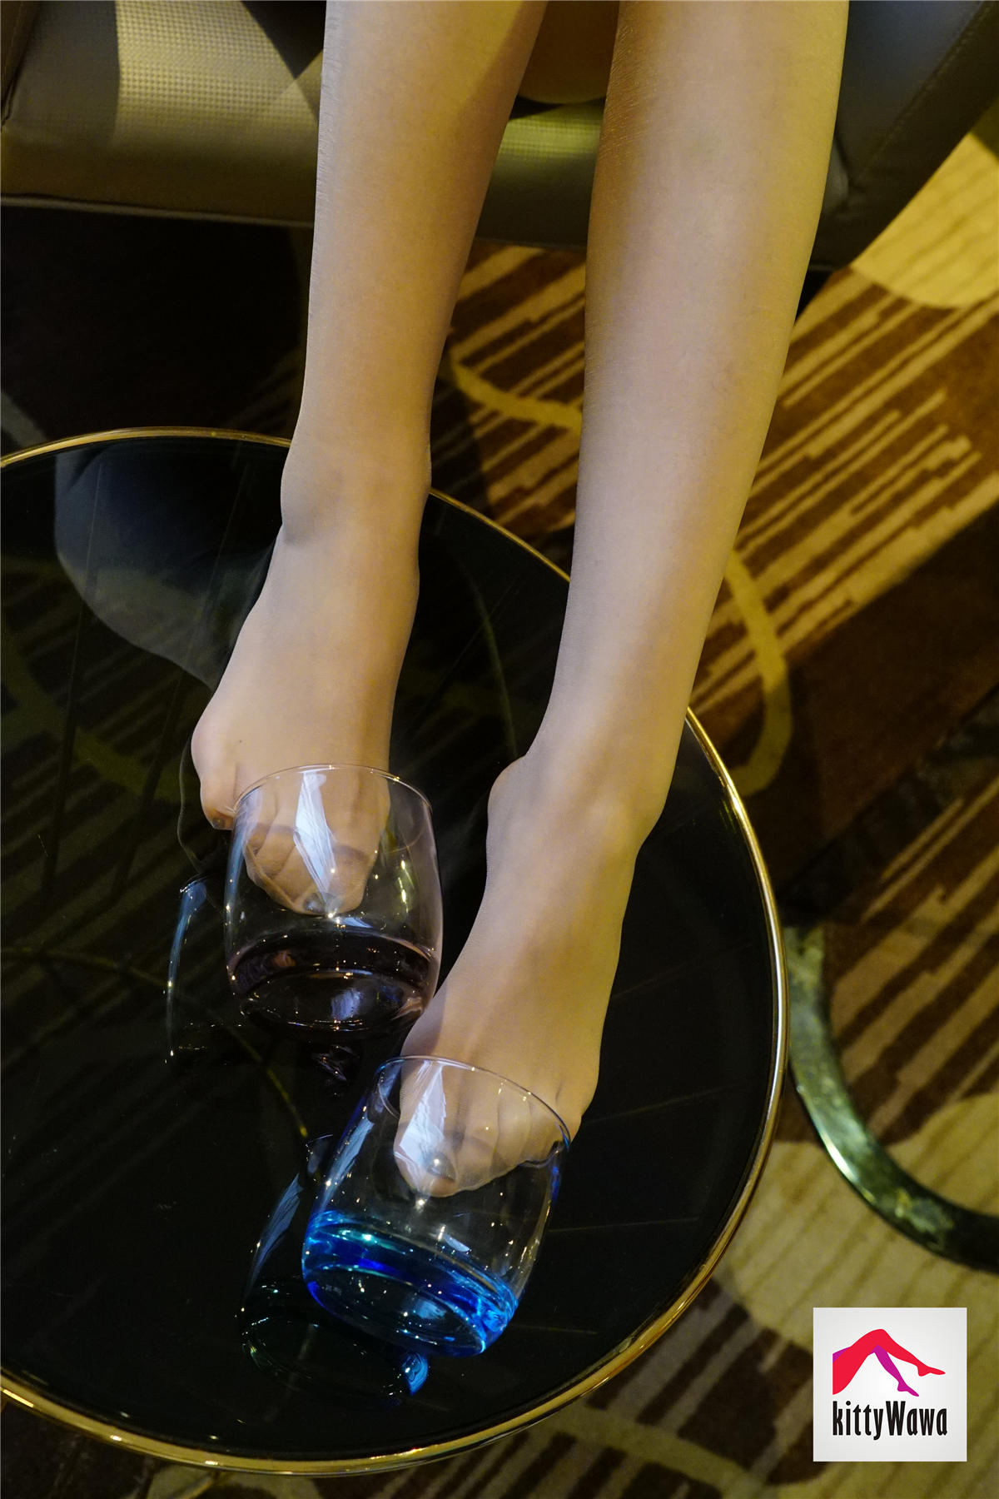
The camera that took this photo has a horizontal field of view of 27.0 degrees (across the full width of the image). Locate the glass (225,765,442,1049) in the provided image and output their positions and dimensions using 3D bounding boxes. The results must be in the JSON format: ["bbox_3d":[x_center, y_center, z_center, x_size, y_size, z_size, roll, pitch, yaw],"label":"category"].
[{"bbox_3d":[-0.066,0.065,0.832,0.087,0.087,0.087,10,55,-20],"label":"glass"}]

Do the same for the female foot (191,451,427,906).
[{"bbox_3d":[-0.075,-0.046,0.888,0.085,0.090,0.225,11,58,-20],"label":"female foot"}]

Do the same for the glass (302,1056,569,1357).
[{"bbox_3d":[-0.025,0.175,0.787,0.087,0.087,0.087,29,55,-8],"label":"glass"}]

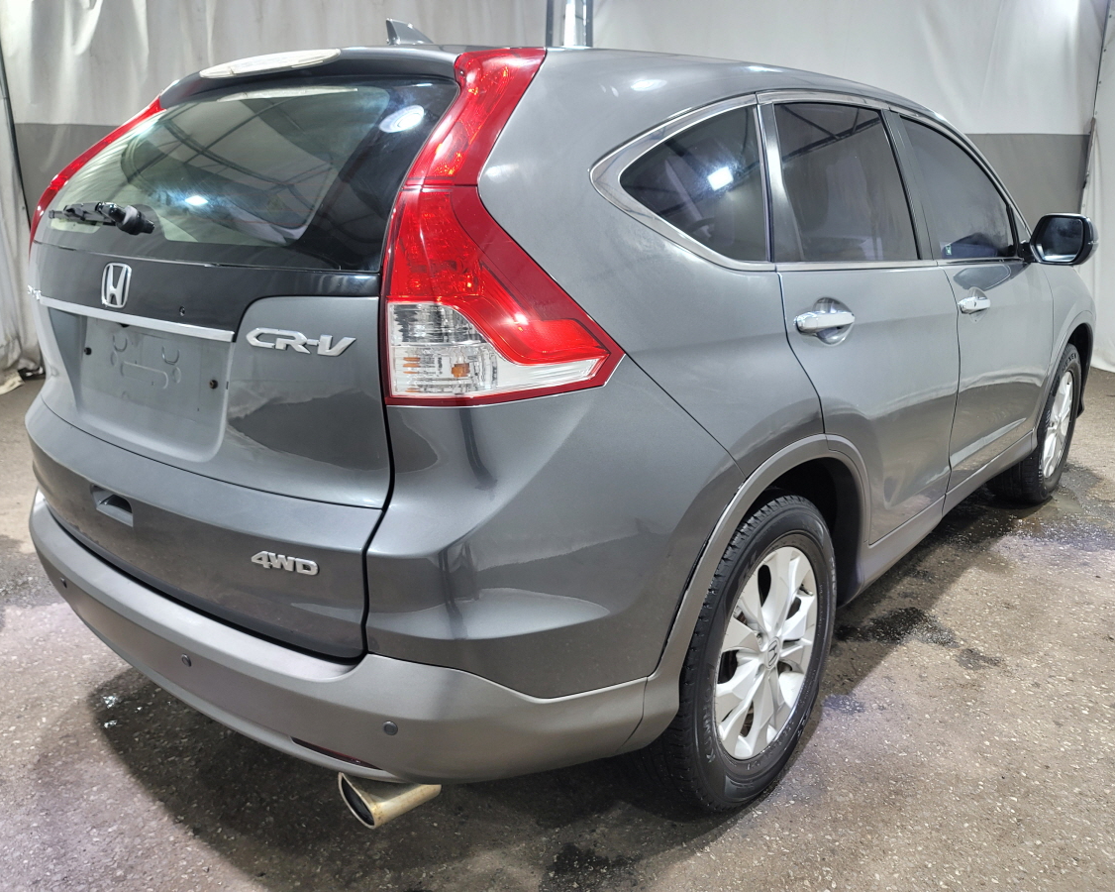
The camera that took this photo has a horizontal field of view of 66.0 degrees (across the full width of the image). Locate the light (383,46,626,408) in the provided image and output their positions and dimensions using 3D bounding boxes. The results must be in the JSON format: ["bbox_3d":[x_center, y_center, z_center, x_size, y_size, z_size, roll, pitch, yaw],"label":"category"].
[{"bbox_3d":[-0.090,-0.351,1.276,0.350,0.540,0.440,14,21,39],"label":"light"}]

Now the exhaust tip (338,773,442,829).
[{"bbox_3d":[-0.294,0.588,1.500,0.105,0.110,0.180,14,21,39],"label":"exhaust tip"}]

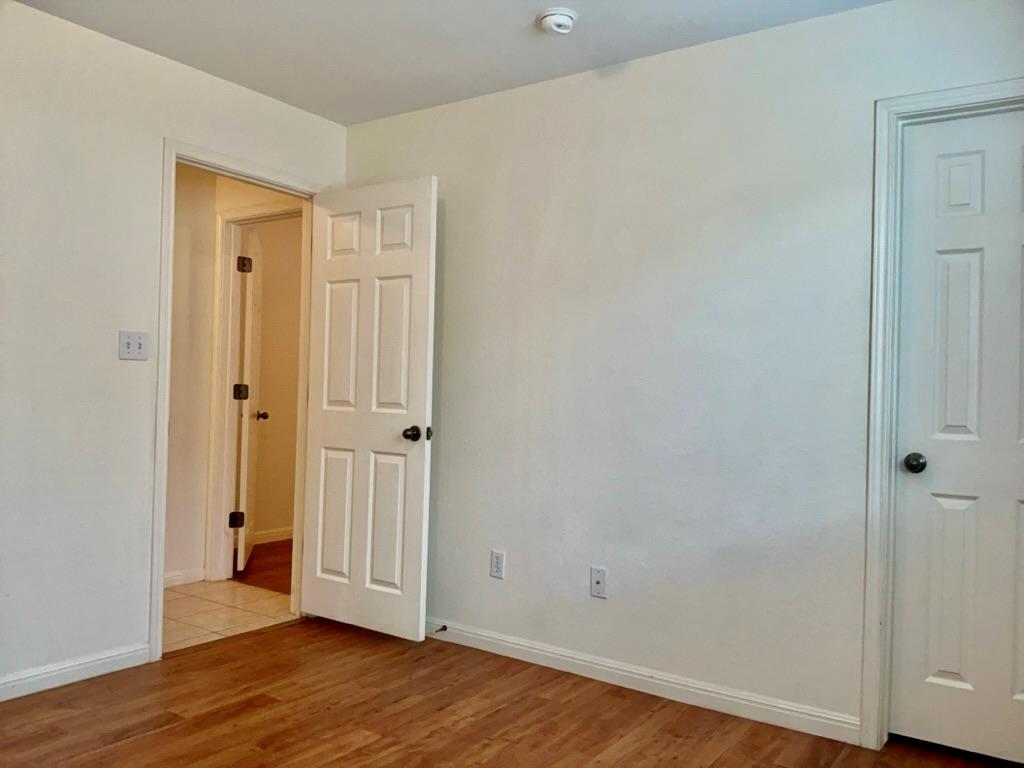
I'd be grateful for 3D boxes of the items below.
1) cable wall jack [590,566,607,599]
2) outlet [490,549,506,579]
[{"bbox_3d":[0.344,0.787,3.158,0.070,0.114,0.010,1,-1,34],"label":"cable wall jack"},{"bbox_3d":[-0.060,0.778,3.430,0.070,0.114,0.010,1,-1,34],"label":"outlet"}]

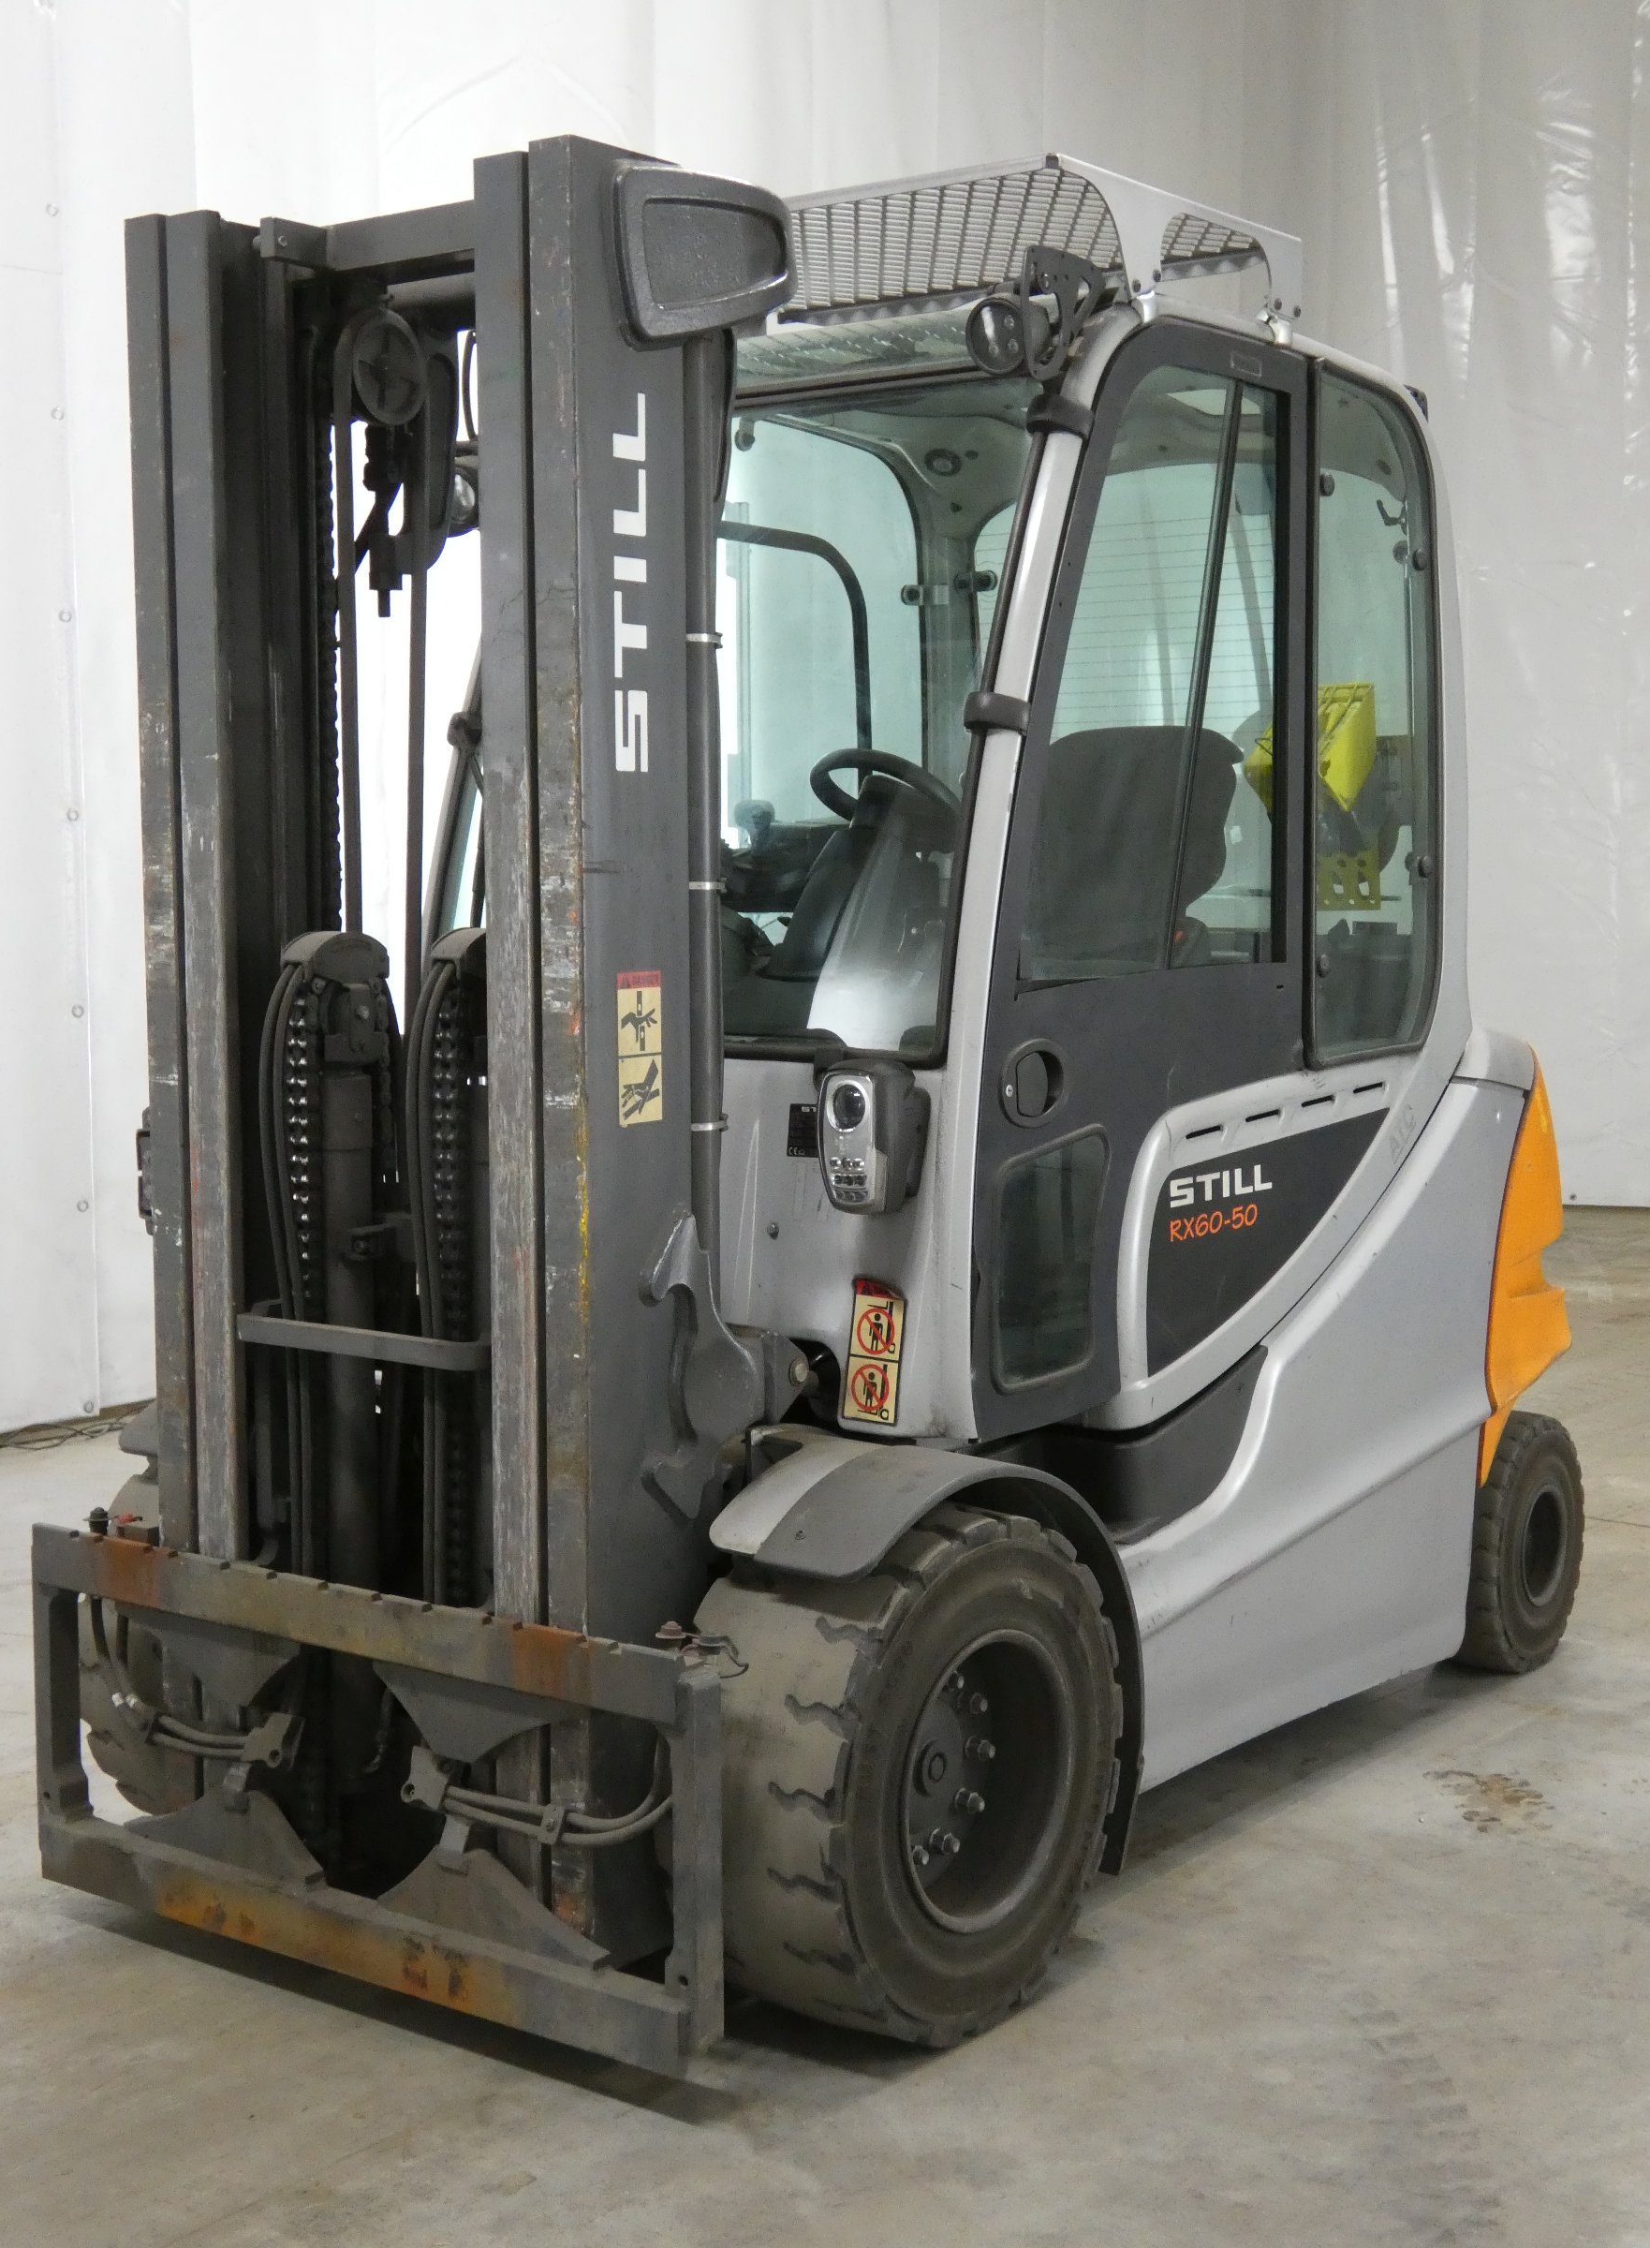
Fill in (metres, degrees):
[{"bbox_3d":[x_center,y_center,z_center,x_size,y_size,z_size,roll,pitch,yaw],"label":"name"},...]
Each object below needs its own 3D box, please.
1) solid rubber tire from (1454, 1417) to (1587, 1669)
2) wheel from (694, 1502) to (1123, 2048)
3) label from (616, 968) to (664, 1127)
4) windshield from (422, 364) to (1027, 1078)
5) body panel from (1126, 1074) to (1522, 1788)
[{"bbox_3d":[1.264,0.776,5.591,0.167,0.470,0.470,4,7,36],"label":"solid rubber tire"},{"bbox_3d":[0.098,0.841,3.961,0.296,0.677,0.677,4,7,36],"label":"wheel"},{"bbox_3d":[-0.228,-0.093,3.697,0.003,0.191,0.085,4,7,36],"label":"label"},{"bbox_3d":[-0.158,-0.598,4.407,0.978,0.987,0.047,4,-9,36],"label":"windshield"},{"bbox_3d":[0.824,0.469,4.864,0.160,0.968,1.476,4,7,36],"label":"body panel"}]

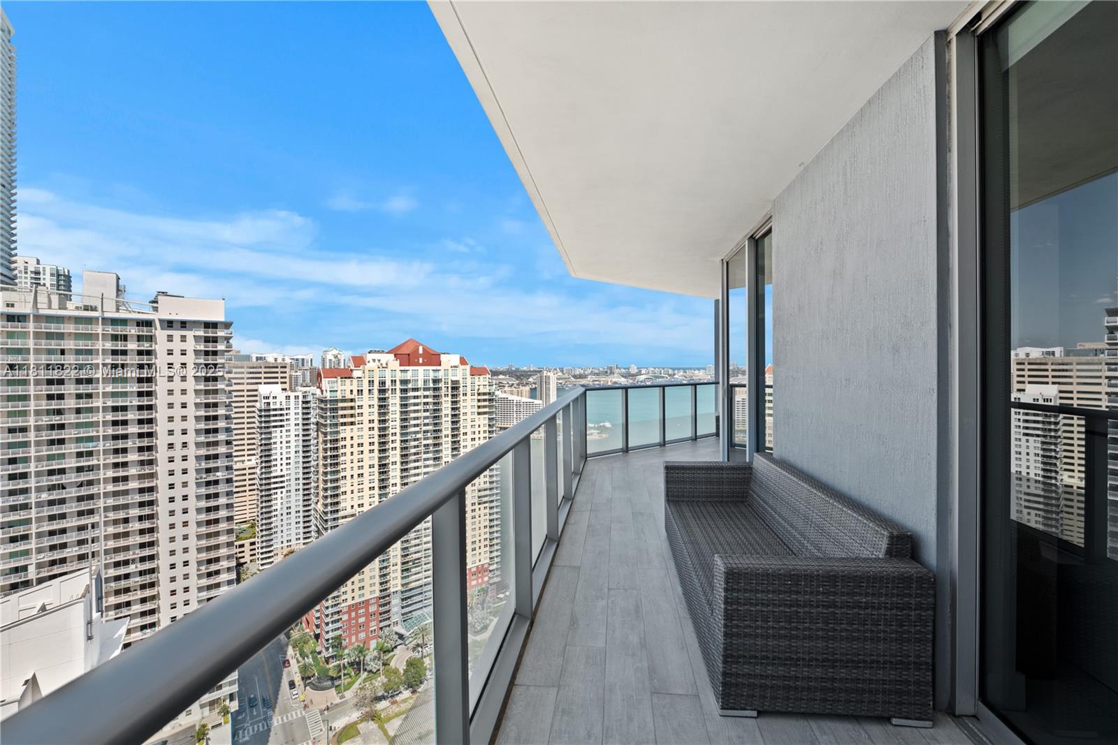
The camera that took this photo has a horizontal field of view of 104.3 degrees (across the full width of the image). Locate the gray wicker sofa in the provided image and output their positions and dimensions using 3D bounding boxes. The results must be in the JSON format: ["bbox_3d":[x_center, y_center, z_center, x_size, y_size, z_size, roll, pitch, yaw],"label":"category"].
[{"bbox_3d":[1.160,1.015,2.640,0.790,0.730,1.850,0,1,6],"label":"gray wicker sofa"}]

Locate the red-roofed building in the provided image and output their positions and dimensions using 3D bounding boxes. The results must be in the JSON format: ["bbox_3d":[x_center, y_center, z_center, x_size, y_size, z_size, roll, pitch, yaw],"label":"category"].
[{"bbox_3d":[-63.000,42.200,183.300,68.000,112.000,29.000,-1,1,-38],"label":"red-roofed building"}]

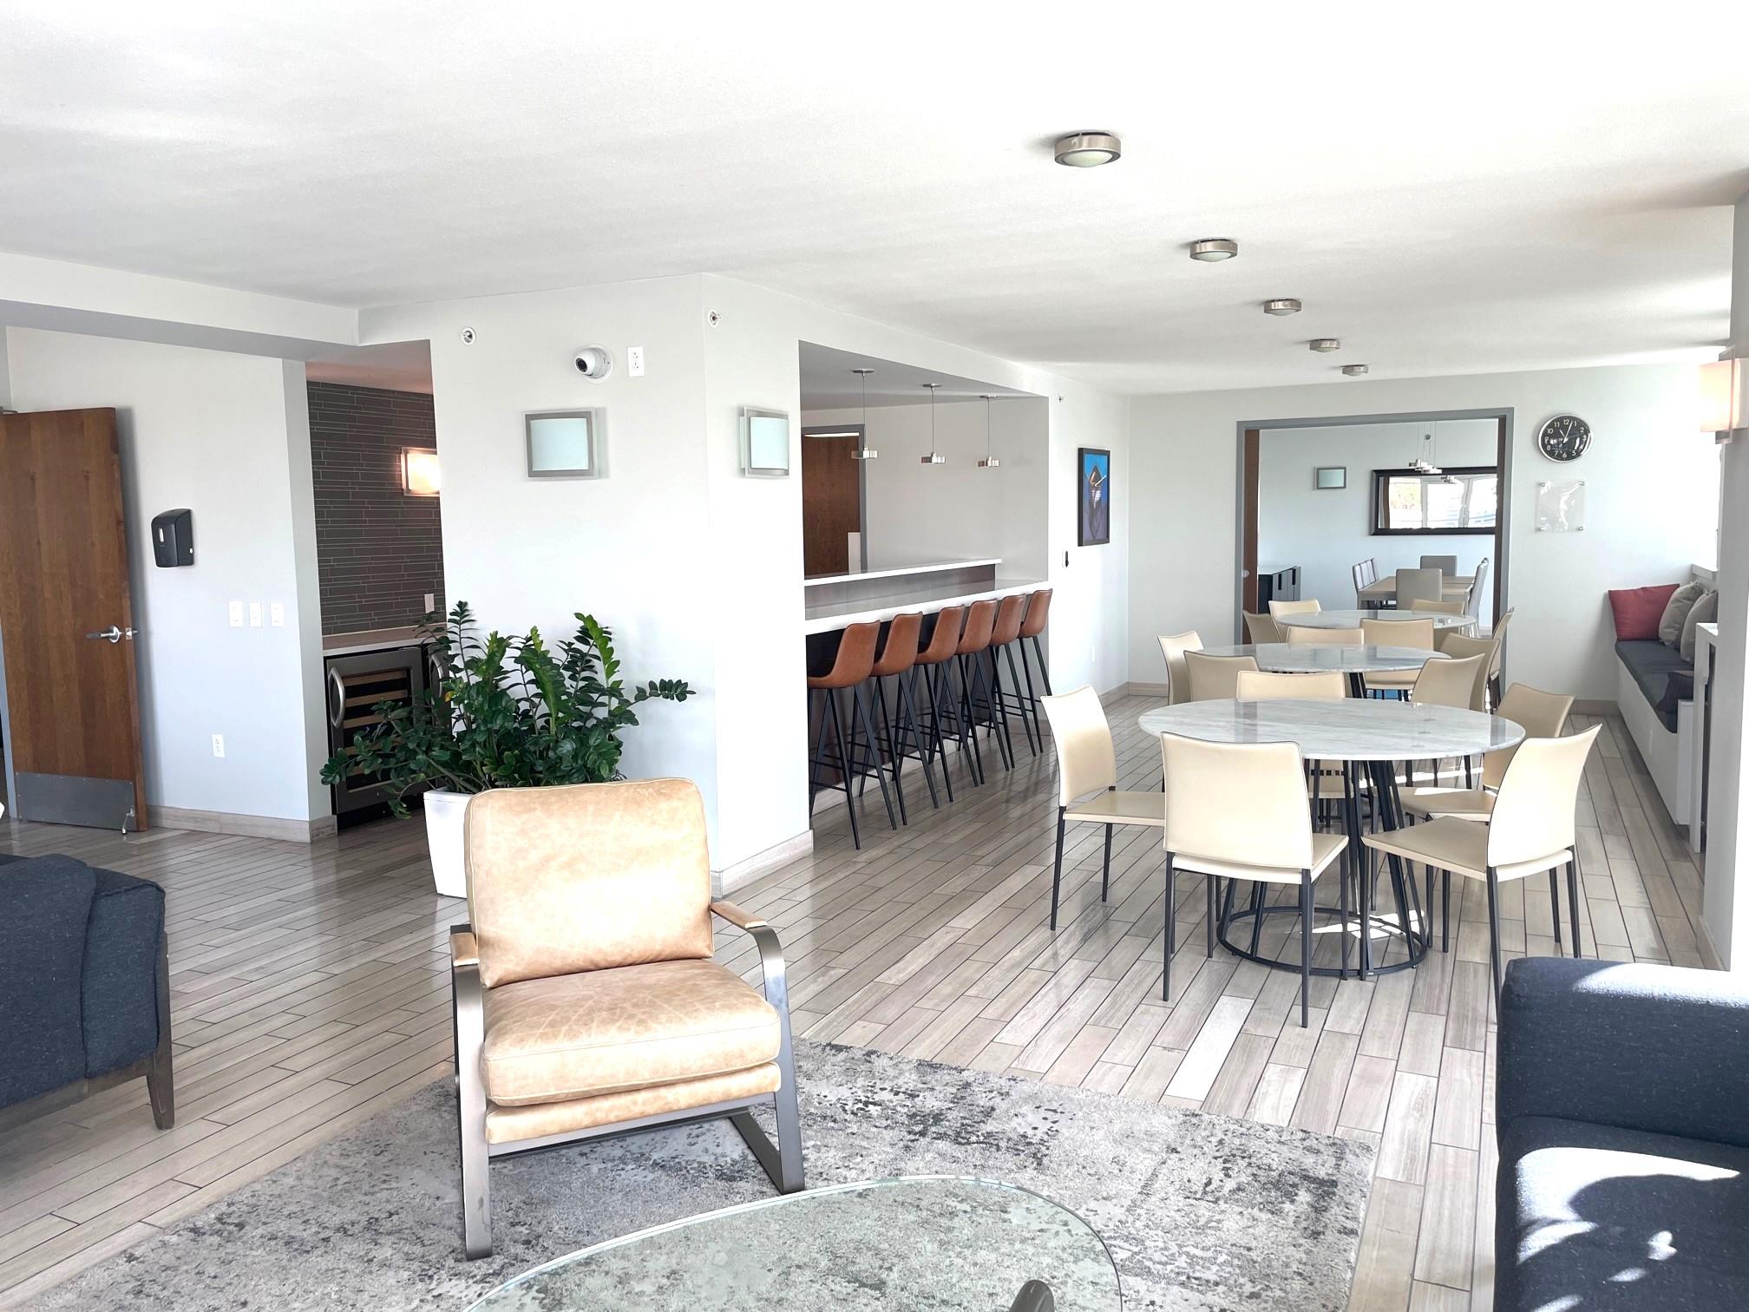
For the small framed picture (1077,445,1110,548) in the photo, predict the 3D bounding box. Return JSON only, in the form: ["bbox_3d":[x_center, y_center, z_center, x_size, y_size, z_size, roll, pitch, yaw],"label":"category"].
[{"bbox_3d":[1.608,-1.157,9.589,0.040,0.690,0.670,2,7,26],"label":"small framed picture"}]

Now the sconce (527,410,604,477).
[{"bbox_3d":[-1.208,-0.831,5.174,0.340,0.265,0.095,2,7,26],"label":"sconce"}]

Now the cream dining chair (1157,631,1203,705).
[{"bbox_3d":[1.789,0.310,6.771,0.540,0.835,0.445,4,8,38],"label":"cream dining chair"}]

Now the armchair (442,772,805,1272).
[{"bbox_3d":[-0.628,0.765,3.088,0.710,0.800,0.780,-3,7,-20],"label":"armchair"}]

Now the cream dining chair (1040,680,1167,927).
[{"bbox_3d":[0.937,0.564,4.754,0.520,0.845,0.450,3,8,35],"label":"cream dining chair"}]

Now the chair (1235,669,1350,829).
[{"bbox_3d":[1.626,0.513,5.116,0.440,0.830,0.510,1,6,15],"label":"chair"}]

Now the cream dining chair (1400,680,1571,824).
[{"bbox_3d":[2.107,0.538,4.630,0.540,0.835,0.445,-1,6,-2],"label":"cream dining chair"}]

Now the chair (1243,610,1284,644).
[{"bbox_3d":[2.690,0.136,8.395,0.520,0.845,0.450,-4,7,-22],"label":"chair"}]

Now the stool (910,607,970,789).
[{"bbox_3d":[0.258,0.232,7.121,0.520,1.000,0.450,2,7,26],"label":"stool"}]

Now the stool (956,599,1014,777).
[{"bbox_3d":[0.457,0.178,7.420,0.520,1.000,0.450,2,7,26],"label":"stool"}]

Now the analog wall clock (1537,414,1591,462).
[{"bbox_3d":[4.791,-1.511,9.113,0.340,0.340,0.050,2,7,26],"label":"analog wall clock"}]

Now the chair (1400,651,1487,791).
[{"bbox_3d":[2.475,0.391,6.097,0.440,0.830,0.510,-5,7,-29],"label":"chair"}]

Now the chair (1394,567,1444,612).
[{"bbox_3d":[4.740,-0.292,11.458,0.390,0.945,0.520,2,7,26],"label":"chair"}]

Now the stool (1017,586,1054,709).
[{"bbox_3d":[0.895,0.072,8.324,0.520,1.000,0.450,2,7,26],"label":"stool"}]

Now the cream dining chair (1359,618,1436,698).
[{"bbox_3d":[3.066,0.175,7.805,0.445,0.835,0.540,1,6,14],"label":"cream dining chair"}]

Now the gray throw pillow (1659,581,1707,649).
[{"bbox_3d":[5.188,-0.260,8.437,0.160,0.440,0.430,19,7,2],"label":"gray throw pillow"}]

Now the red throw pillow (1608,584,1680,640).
[{"bbox_3d":[5.195,-0.289,8.869,0.430,0.410,0.140,2,-5,26],"label":"red throw pillow"}]

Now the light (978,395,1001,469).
[{"bbox_3d":[0.750,-1.480,8.682,0.140,0.465,0.140,2,7,26],"label":"light"}]

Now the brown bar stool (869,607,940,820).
[{"bbox_3d":[0.012,0.286,6.502,0.520,1.000,0.450,2,7,26],"label":"brown bar stool"}]

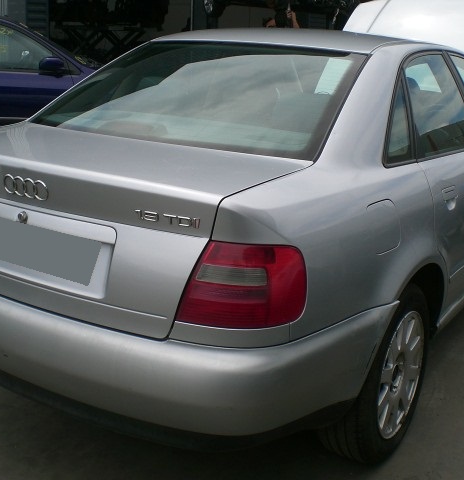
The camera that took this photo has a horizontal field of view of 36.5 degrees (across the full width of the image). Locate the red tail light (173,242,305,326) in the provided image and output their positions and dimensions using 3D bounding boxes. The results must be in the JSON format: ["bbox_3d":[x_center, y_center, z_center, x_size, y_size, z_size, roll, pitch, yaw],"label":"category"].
[{"bbox_3d":[0.029,0.104,1.721,0.305,0.235,0.180,12,19,31],"label":"red tail light"}]

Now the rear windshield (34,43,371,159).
[{"bbox_3d":[-0.111,-0.562,2.554,1.220,0.100,0.760,12,45,31],"label":"rear windshield"}]

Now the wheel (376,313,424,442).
[{"bbox_3d":[0.539,0.462,2.521,0.165,0.447,0.447,12,19,31],"label":"wheel"}]

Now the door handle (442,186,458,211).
[{"bbox_3d":[0.783,-0.148,2.516,0.050,0.090,0.195,12,19,31],"label":"door handle"}]

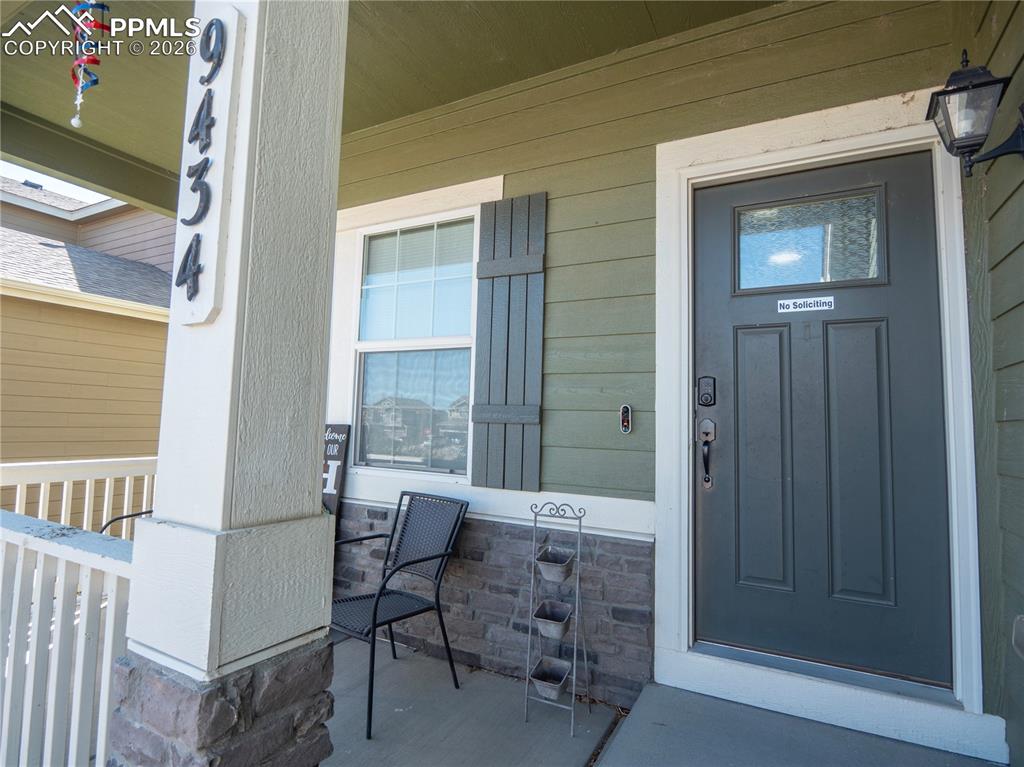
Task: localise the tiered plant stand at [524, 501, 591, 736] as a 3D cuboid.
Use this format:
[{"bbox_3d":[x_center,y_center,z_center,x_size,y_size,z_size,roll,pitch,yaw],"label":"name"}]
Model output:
[{"bbox_3d":[0.184,0.949,2.229,0.245,0.897,0.260,-1,-4,28],"label":"tiered plant stand"}]

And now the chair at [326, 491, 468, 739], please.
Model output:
[{"bbox_3d":[-0.564,0.972,2.449,0.540,0.850,0.560,-2,-5,39],"label":"chair"}]

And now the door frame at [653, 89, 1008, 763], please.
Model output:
[{"bbox_3d":[1.183,0.094,2.181,1.145,2.398,0.140,-1,-4,26],"label":"door frame"}]

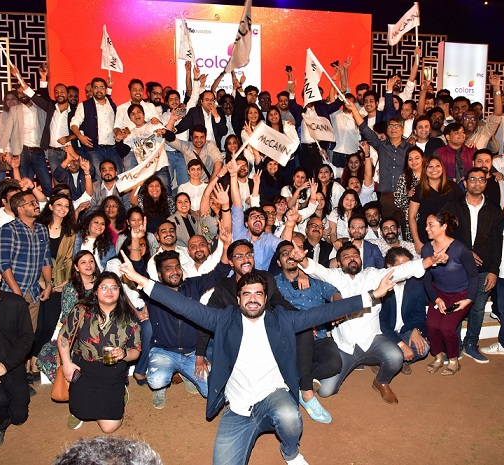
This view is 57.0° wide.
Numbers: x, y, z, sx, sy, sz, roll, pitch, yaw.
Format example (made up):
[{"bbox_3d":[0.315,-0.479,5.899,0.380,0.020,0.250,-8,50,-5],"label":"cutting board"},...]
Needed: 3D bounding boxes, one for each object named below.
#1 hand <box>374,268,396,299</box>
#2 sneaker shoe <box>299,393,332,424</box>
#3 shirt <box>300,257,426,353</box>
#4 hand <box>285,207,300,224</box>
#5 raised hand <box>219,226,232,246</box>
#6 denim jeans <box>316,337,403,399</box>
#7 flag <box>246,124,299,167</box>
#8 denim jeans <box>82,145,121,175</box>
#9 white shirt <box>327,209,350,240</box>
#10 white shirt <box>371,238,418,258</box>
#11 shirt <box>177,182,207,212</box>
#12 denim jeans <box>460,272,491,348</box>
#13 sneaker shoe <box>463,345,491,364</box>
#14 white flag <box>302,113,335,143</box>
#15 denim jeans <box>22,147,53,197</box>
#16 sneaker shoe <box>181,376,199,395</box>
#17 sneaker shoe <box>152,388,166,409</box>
[{"bbox_3d":[0.745,0.286,2.600,0.100,0.180,0.090,33,3,-5],"label":"hand"},{"bbox_3d":[0.454,1.209,3.229,0.100,0.110,0.275,-2,5,-20],"label":"sneaker shoe"},{"bbox_3d":[0.913,0.597,3.800,0.970,0.740,0.400,0,6,9],"label":"shirt"},{"bbox_3d":[0.340,-0.166,3.850,0.110,0.180,0.080,12,3,5],"label":"hand"},{"bbox_3d":[-0.208,0.024,3.650,0.100,0.180,0.070,-1,6,0],"label":"raised hand"},{"bbox_3d":[0.800,0.955,3.600,0.660,0.500,0.520,0,5,2],"label":"denim jeans"},{"bbox_3d":[0.190,-0.791,4.200,0.390,0.270,0.100,23,5,-5],"label":"flag"},{"bbox_3d":[-1.707,-0.605,5.300,0.460,0.900,0.320,-2,6,-11],"label":"denim jeans"},{"bbox_3d":[1.045,-0.030,5.120,0.430,0.500,0.250,0,5,7],"label":"white shirt"},{"bbox_3d":[1.335,0.365,4.350,0.440,0.610,0.270,0,5,12],"label":"white shirt"},{"bbox_3d":[-0.635,-0.310,5.020,0.390,0.500,0.250,-1,5,-8],"label":"shirt"},{"bbox_3d":[2.042,0.679,4.380,0.400,0.920,0.300,1,6,11],"label":"denim jeans"},{"bbox_3d":[2.002,1.060,4.151,0.100,0.120,0.270,-3,6,-27],"label":"sneaker shoe"},{"bbox_3d":[0.695,-1.086,4.850,0.330,0.260,0.100,7,5,0],"label":"white flag"},{"bbox_3d":[-2.472,-0.530,5.350,0.400,0.920,0.320,-2,6,-14],"label":"denim jeans"},{"bbox_3d":[-0.484,1.150,3.600,0.105,0.120,0.285,-2,18,-25],"label":"sneaker shoe"},{"bbox_3d":[-0.672,1.172,3.395,0.105,0.110,0.290,0,5,-3],"label":"sneaker shoe"}]

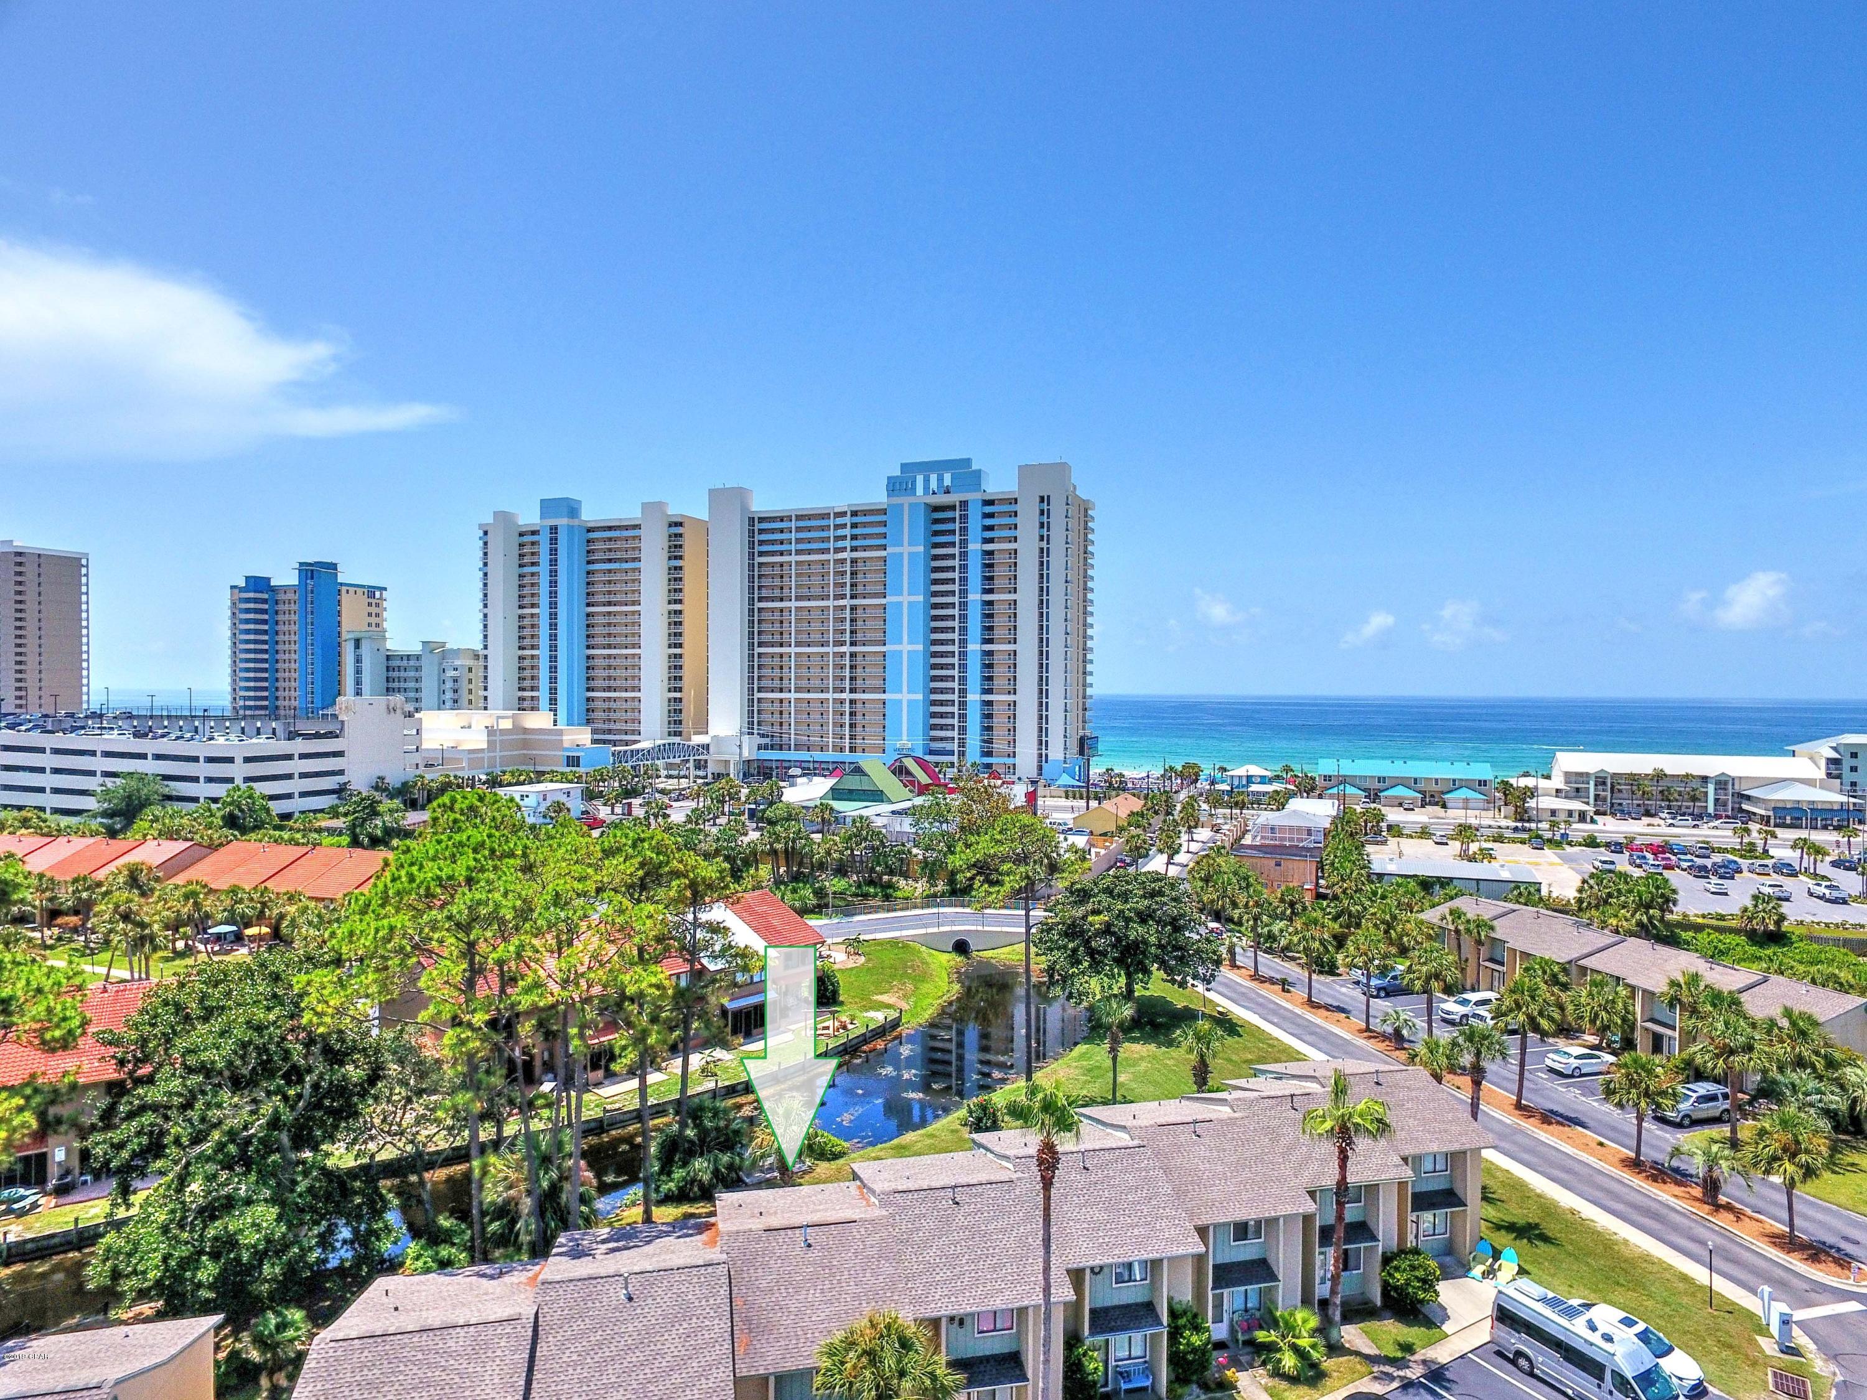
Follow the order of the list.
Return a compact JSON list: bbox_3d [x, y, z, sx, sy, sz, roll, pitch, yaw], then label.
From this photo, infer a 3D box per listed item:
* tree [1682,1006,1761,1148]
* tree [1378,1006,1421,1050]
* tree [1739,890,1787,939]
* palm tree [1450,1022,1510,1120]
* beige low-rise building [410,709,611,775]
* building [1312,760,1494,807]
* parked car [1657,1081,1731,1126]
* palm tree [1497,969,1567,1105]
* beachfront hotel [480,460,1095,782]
[{"bbox_3d":[43.206,20.666,58.837,3.625,7.547,3.625,1,1,37],"label":"tree"},{"bbox_3d":[31.889,22.513,73.777,2.598,2.831,2.598,0,1,0],"label":"tree"},{"bbox_3d":[81.748,21.471,106.205,3.777,4.892,3.777,0,1,0],"label":"tree"},{"bbox_3d":[25.349,19.621,50.371,2.415,8.954,2.415,0,1,0],"label":"palm tree"},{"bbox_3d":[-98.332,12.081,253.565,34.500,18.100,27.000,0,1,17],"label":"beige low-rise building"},{"bbox_3d":[104.413,18.363,240.298,36.500,9.000,20.500,0,1,15],"label":"building"},{"bbox_3d":[43.696,23.185,62.156,4.850,1.820,2.000,0,1,-15],"label":"parked car"},{"bbox_3d":[35.417,20.432,64.202,3.847,7.832,3.847,1,1,29],"label":"palm tree"},{"bbox_3d":[-46.000,-19.507,298.500,178.000,77.500,28.000,0,1,21],"label":"beachfront hotel"}]

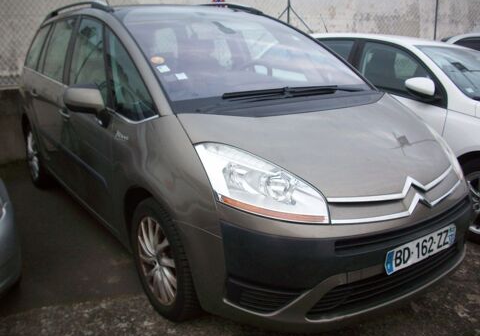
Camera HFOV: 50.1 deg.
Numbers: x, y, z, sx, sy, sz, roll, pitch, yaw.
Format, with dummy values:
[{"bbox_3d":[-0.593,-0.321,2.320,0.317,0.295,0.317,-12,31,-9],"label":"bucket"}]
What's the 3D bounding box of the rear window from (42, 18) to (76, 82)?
[{"bbox_3d":[-1.361,-0.906,3.876,0.050,0.480,0.610,14,4,-38],"label":"rear window"}]

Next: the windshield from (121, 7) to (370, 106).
[{"bbox_3d":[-0.014,-0.800,3.313,1.430,0.160,1.120,-11,44,-34],"label":"windshield"}]

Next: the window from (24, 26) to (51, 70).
[{"bbox_3d":[-1.764,-1.042,4.445,0.060,0.410,0.680,15,6,-33],"label":"window"}]

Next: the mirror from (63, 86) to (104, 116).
[{"bbox_3d":[-0.902,-0.395,2.957,0.230,0.180,0.160,-11,19,-34],"label":"mirror"}]

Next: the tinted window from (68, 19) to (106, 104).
[{"bbox_3d":[-0.941,-0.705,3.299,0.050,0.540,0.880,14,4,-38],"label":"tinted window"}]

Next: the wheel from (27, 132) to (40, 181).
[{"bbox_3d":[-1.905,-0.126,4.884,0.180,0.455,0.455,-11,19,-34],"label":"wheel"}]

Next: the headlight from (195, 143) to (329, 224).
[{"bbox_3d":[0.071,0.072,2.288,0.350,0.280,0.590,-11,19,-34],"label":"headlight"}]

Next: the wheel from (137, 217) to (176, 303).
[{"bbox_3d":[-0.361,0.473,2.716,0.180,0.460,0.460,-11,19,-34],"label":"wheel"}]

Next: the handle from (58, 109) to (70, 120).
[{"bbox_3d":[-1.219,-0.375,3.563,0.050,0.050,0.200,-11,19,-34],"label":"handle"}]

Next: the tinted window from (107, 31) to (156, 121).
[{"bbox_3d":[-0.626,-0.538,2.865,0.060,0.500,0.970,14,4,-38],"label":"tinted window"}]

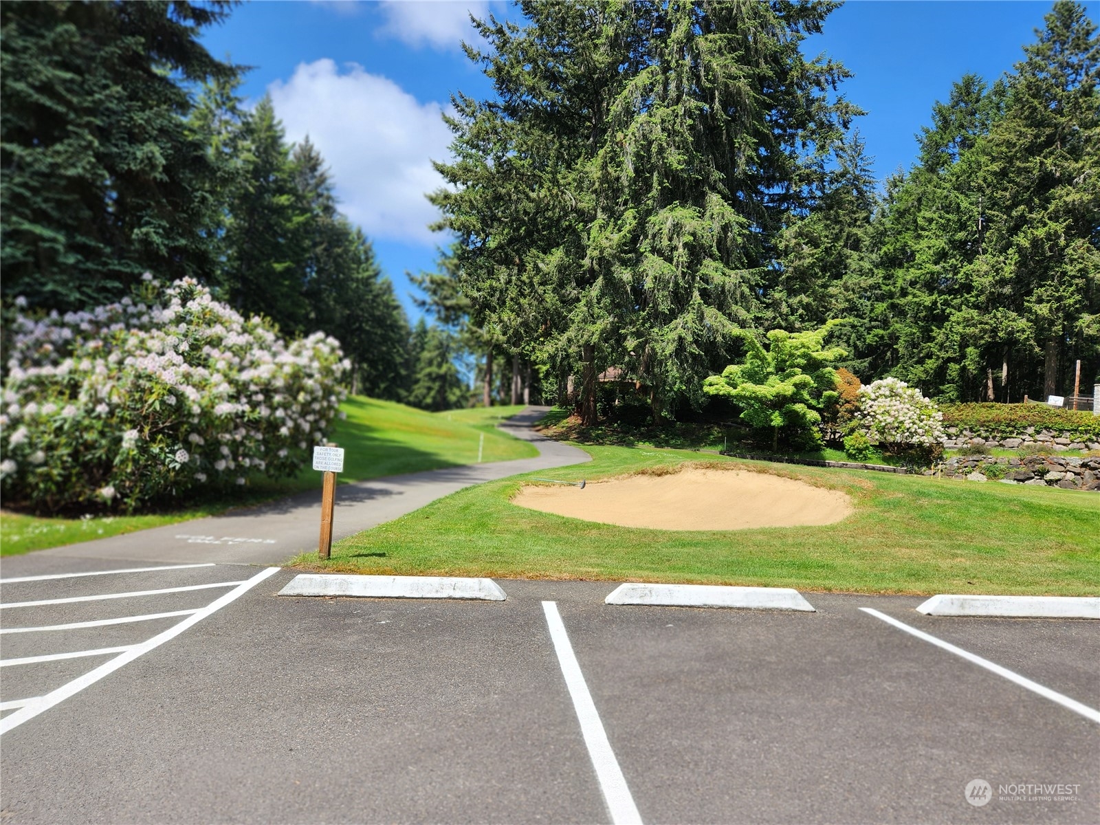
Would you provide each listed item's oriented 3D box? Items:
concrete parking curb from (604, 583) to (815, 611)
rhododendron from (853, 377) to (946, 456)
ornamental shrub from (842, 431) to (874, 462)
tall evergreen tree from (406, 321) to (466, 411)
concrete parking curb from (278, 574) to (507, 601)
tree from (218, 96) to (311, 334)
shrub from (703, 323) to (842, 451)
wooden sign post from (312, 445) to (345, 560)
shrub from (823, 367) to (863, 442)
[{"bbox_3d":[1.372,1.595,6.325,1.825,0.145,0.170,3,-2,-3],"label":"concrete parking curb"},{"bbox_3d":[13.383,0.198,28.000,3.556,3.128,3.300,2,-2,26],"label":"rhododendron"},{"bbox_3d":[11.397,1.286,27.000,1.175,1.143,1.150,2,-2,23],"label":"ornamental shrub"},{"bbox_3d":[-17.916,-7.234,115.000,9.465,14.333,8.800,3,-2,-9],"label":"tall evergreen tree"},{"bbox_3d":[-1.287,1.457,6.093,1.836,0.145,0.170,3,-2,-7],"label":"concrete parking curb"},{"bbox_3d":[-19.488,-11.199,50.000,6.819,20.811,6.600,4,-2,-22],"label":"tree"},{"bbox_3d":[9.036,-1.075,29.500,5.758,5.237,5.200,2,-2,17],"label":"shrub"},{"bbox_3d":[-2.286,0.914,7.507,0.307,1.167,0.110,3,-2,-3],"label":"wooden sign post"},{"bbox_3d":[11.706,-0.243,29.500,1.734,3.156,1.700,2,-2,22],"label":"shrub"}]

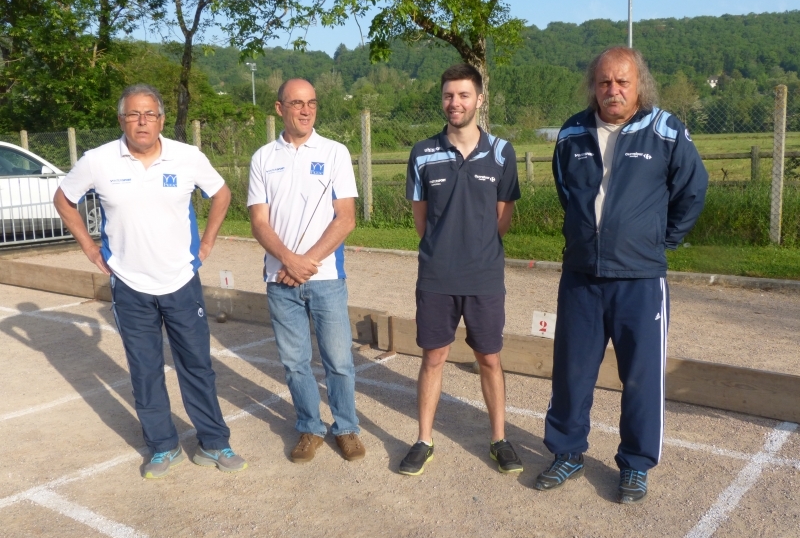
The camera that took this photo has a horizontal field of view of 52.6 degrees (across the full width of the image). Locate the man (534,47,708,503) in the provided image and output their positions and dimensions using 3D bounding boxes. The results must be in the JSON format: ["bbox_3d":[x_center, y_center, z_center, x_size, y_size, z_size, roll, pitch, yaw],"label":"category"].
[{"bbox_3d":[0.903,0.012,3.343,0.640,1.802,0.440,4,10,31],"label":"man"}]

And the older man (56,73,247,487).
[{"bbox_3d":[-1.118,0.053,3.664,0.820,1.734,0.400,-3,9,-12],"label":"older man"}]

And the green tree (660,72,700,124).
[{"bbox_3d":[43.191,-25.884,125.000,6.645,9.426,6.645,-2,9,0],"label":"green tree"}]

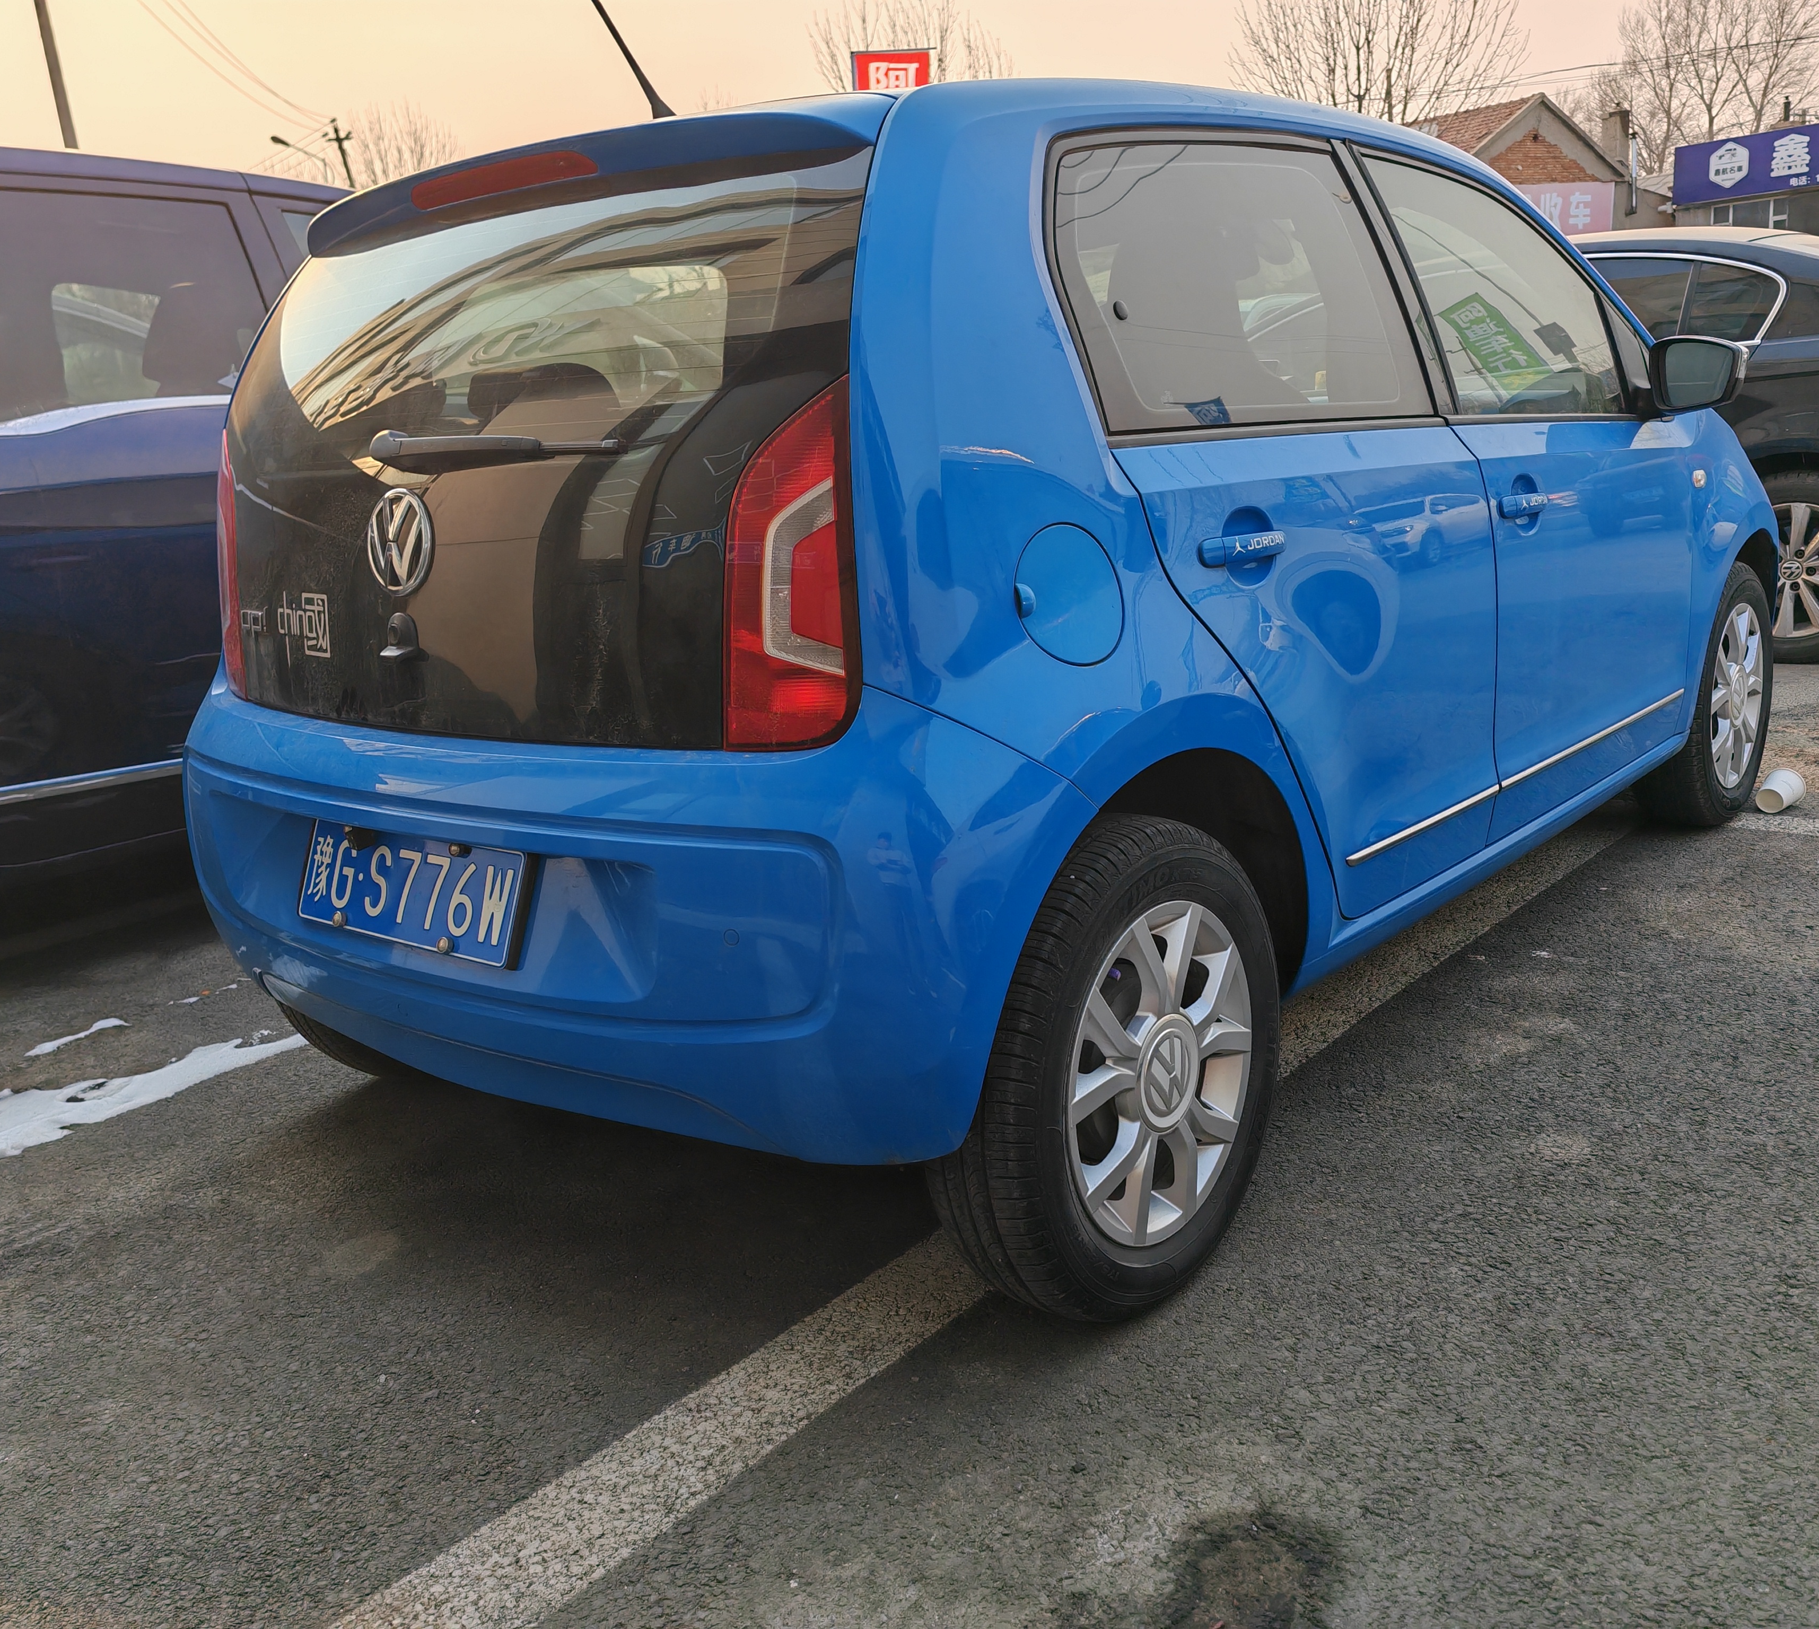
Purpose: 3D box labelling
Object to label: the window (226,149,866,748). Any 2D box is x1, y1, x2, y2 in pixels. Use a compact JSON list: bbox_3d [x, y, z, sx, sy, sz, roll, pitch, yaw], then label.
[{"bbox_3d":[-0.545,-0.433,2.031,1.240,0.662,0.172,8,4,40],"label":"window"}]

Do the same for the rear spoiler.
[{"bbox_3d":[-0.448,-0.817,2.086,1.150,0.110,0.240,8,19,40],"label":"rear spoiler"}]

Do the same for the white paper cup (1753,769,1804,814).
[{"bbox_3d":[2.026,-0.048,3.802,0.100,0.085,0.085,-25,24,-38],"label":"white paper cup"}]

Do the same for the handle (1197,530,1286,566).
[{"bbox_3d":[0.379,-0.311,1.894,0.042,0.037,0.195,8,19,40],"label":"handle"}]

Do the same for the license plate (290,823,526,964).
[{"bbox_3d":[-0.627,0.090,2.017,0.440,0.140,0.015,7,-1,38],"label":"license plate"}]

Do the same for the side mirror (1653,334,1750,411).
[{"bbox_3d":[1.436,-0.799,2.968,0.175,0.142,0.095,8,19,40],"label":"side mirror"}]

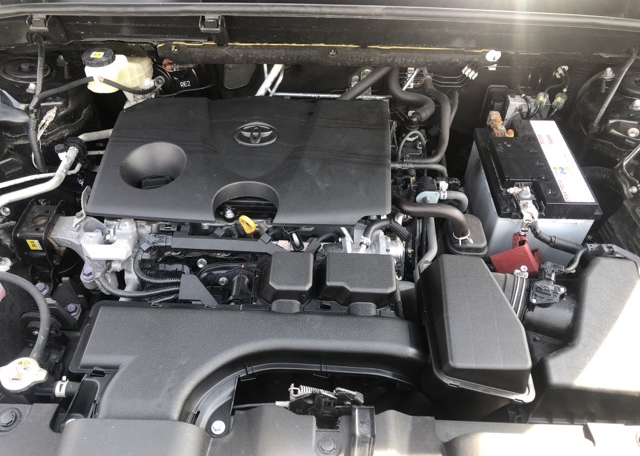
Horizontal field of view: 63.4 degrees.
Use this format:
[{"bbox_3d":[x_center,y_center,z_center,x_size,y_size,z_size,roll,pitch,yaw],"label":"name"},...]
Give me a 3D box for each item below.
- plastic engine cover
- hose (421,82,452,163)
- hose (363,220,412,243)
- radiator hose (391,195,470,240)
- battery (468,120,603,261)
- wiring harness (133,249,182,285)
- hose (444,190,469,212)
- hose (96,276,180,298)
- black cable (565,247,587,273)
[{"bbox_3d":[-0.134,-0.128,0.962,0.514,0.060,0.280,0,58,1],"label":"plastic engine cover"},{"bbox_3d":[0.242,-0.216,1.059,0.055,0.050,0.220,0,45,1],"label":"hose"},{"bbox_3d":[0.118,0.004,0.919,0.083,0.030,0.030,0,45,1],"label":"hose"},{"bbox_3d":[0.198,-0.019,0.927,0.135,0.055,0.055,0,45,1],"label":"radiator hose"},{"bbox_3d":[0.405,-0.060,1.028,0.175,0.190,0.242,0,45,1],"label":"battery"},{"bbox_3d":[-0.282,0.067,0.897,0.085,0.045,0.045,0,45,1],"label":"wiring harness"},{"bbox_3d":[0.256,-0.050,0.971,0.043,0.030,0.030,0,45,1],"label":"hose"},{"bbox_3d":[-0.312,0.102,0.891,0.140,0.030,0.035,0,45,1],"label":"hose"},{"bbox_3d":[0.424,0.052,0.860,0.035,0.030,0.030,0,45,1],"label":"black cable"}]

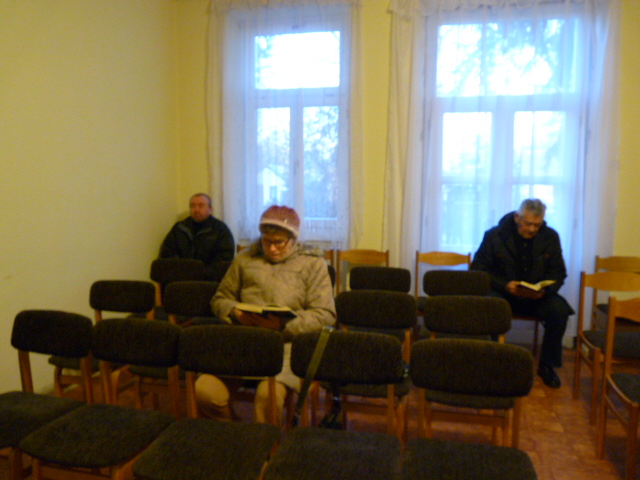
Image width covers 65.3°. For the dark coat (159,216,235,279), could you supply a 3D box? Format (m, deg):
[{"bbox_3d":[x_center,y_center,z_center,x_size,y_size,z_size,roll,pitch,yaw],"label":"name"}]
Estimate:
[{"bbox_3d":[-1.123,0.133,4.478,0.620,0.685,0.420,1,6,11],"label":"dark coat"}]

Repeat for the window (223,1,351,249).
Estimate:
[{"bbox_3d":[-0.342,-1.066,4.720,1.270,2.230,0.200,1,6,11],"label":"window"}]

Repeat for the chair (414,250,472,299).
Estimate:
[{"bbox_3d":[0.967,0.523,3.981,0.451,0.805,0.485,1,6,14],"label":"chair"}]

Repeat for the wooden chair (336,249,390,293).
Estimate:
[{"bbox_3d":[0.344,0.531,4.284,0.460,0.840,0.500,1,6,11],"label":"wooden chair"}]

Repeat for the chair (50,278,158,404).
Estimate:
[{"bbox_3d":[-1.221,0.669,2.831,0.460,0.831,0.500,1,6,11],"label":"chair"}]

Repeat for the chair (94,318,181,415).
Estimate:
[{"bbox_3d":[-0.818,0.740,1.899,0.451,0.795,0.514,1,6,14],"label":"chair"}]

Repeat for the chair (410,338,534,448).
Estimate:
[{"bbox_3d":[0.502,0.790,1.646,0.460,0.831,0.500,1,6,12],"label":"chair"}]

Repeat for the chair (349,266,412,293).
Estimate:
[{"bbox_3d":[0.362,0.602,3.261,0.451,0.795,0.514,1,6,14],"label":"chair"}]

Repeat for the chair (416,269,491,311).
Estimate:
[{"bbox_3d":[0.855,0.614,3.128,0.451,0.795,0.514,1,6,14],"label":"chair"}]

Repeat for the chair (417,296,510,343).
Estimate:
[{"bbox_3d":[0.689,0.694,2.339,0.451,0.795,0.514,1,6,13],"label":"chair"}]

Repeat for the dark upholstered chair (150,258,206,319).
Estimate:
[{"bbox_3d":[-1.148,0.583,3.737,0.460,0.831,0.500,1,6,10],"label":"dark upholstered chair"}]

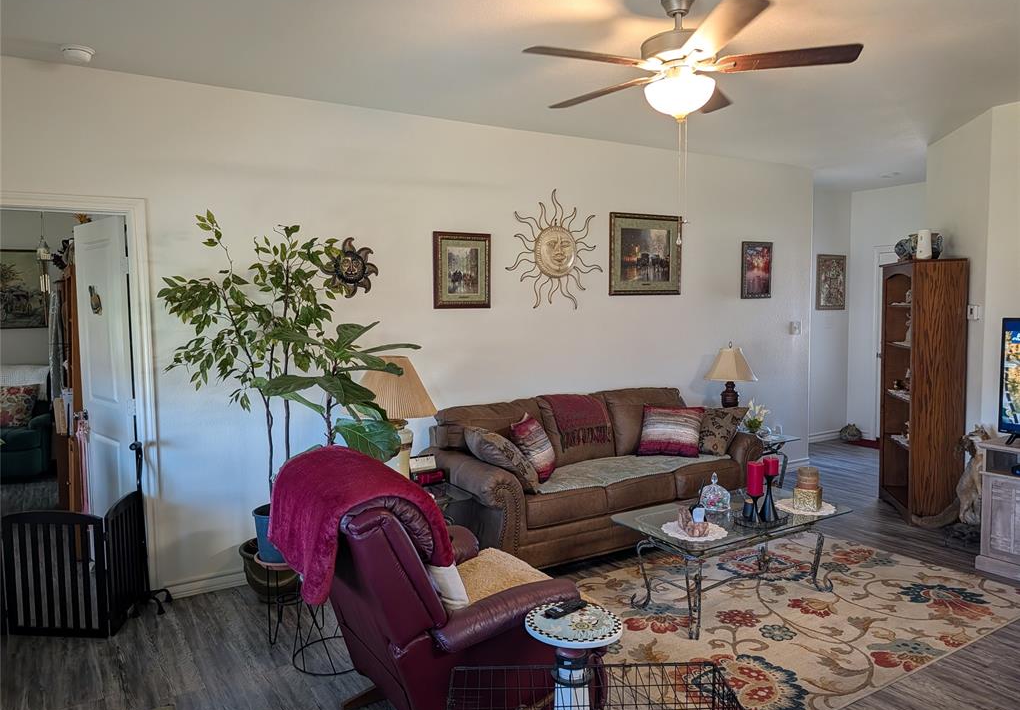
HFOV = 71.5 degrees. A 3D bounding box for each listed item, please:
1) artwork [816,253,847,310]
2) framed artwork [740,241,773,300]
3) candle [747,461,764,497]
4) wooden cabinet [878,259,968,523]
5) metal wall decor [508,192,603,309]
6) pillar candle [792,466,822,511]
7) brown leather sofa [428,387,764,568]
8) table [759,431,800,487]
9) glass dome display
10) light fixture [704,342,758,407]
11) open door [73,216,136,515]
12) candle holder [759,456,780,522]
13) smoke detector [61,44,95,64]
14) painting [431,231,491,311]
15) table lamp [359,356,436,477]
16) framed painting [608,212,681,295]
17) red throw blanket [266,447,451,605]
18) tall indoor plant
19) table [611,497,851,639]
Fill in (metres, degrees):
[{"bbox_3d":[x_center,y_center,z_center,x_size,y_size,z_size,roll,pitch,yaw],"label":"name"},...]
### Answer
[{"bbox_3d":[3.537,-0.792,7.753,0.520,0.600,0.030,-3,5,-32],"label":"artwork"},{"bbox_3d":[2.140,-0.731,6.131,0.390,0.483,0.030,-3,4,-32],"label":"framed artwork"},{"bbox_3d":[1.235,0.627,3.587,0.080,0.177,0.080,-3,5,-32],"label":"candle"},{"bbox_3d":[2.979,0.247,5.124,0.320,1.800,0.690,0,4,13],"label":"wooden cabinet"},{"bbox_3d":[0.335,-0.737,4.987,0.820,0.830,0.050,-3,4,-32],"label":"metal wall decor"},{"bbox_3d":[1.583,0.706,3.751,0.120,0.213,0.120,1,4,27],"label":"pillar candle"},{"bbox_3d":[0.596,0.752,4.668,2.170,0.925,0.930,-3,4,-30],"label":"brown leather sofa"},{"bbox_3d":[1.736,0.884,5.319,0.600,0.540,0.620,-3,5,-32],"label":"table"},{"bbox_3d":[1.094,0.721,3.758,0.160,0.195,0.160,-1,4,0],"label":"glass dome display"},{"bbox_3d":[1.706,0.254,5.465,0.380,0.700,0.380,-3,4,-32],"label":"light fixture"},{"bbox_3d":[-2.270,0.280,4.002,0.730,2.030,0.040,3,5,41],"label":"open door"},{"bbox_3d":[1.327,0.676,3.603,0.098,0.318,0.098,-3,5,-32],"label":"candle holder"},{"bbox_3d":[-1.964,-1.369,3.225,0.135,0.050,0.135,-3,4,-32],"label":"smoke detector"},{"bbox_3d":[-0.304,-0.547,4.612,0.425,0.492,0.030,-3,4,-32],"label":"painting"},{"bbox_3d":[-0.653,0.371,3.850,0.480,0.740,0.480,-3,5,-32],"label":"table lamp"},{"bbox_3d":[1.050,-0.767,5.447,0.745,0.615,0.035,-3,4,-32],"label":"framed painting"},{"bbox_3d":[-0.520,0.561,2.406,0.510,0.460,0.620,-3,5,-32],"label":"red throw blanket"},{"bbox_3d":[-1.107,0.311,3.524,1.100,2.000,0.900,-3,5,-32],"label":"tall indoor plant"},{"bbox_3d":[1.158,1.049,3.673,1.160,0.450,0.665,-3,4,-32],"label":"table"}]

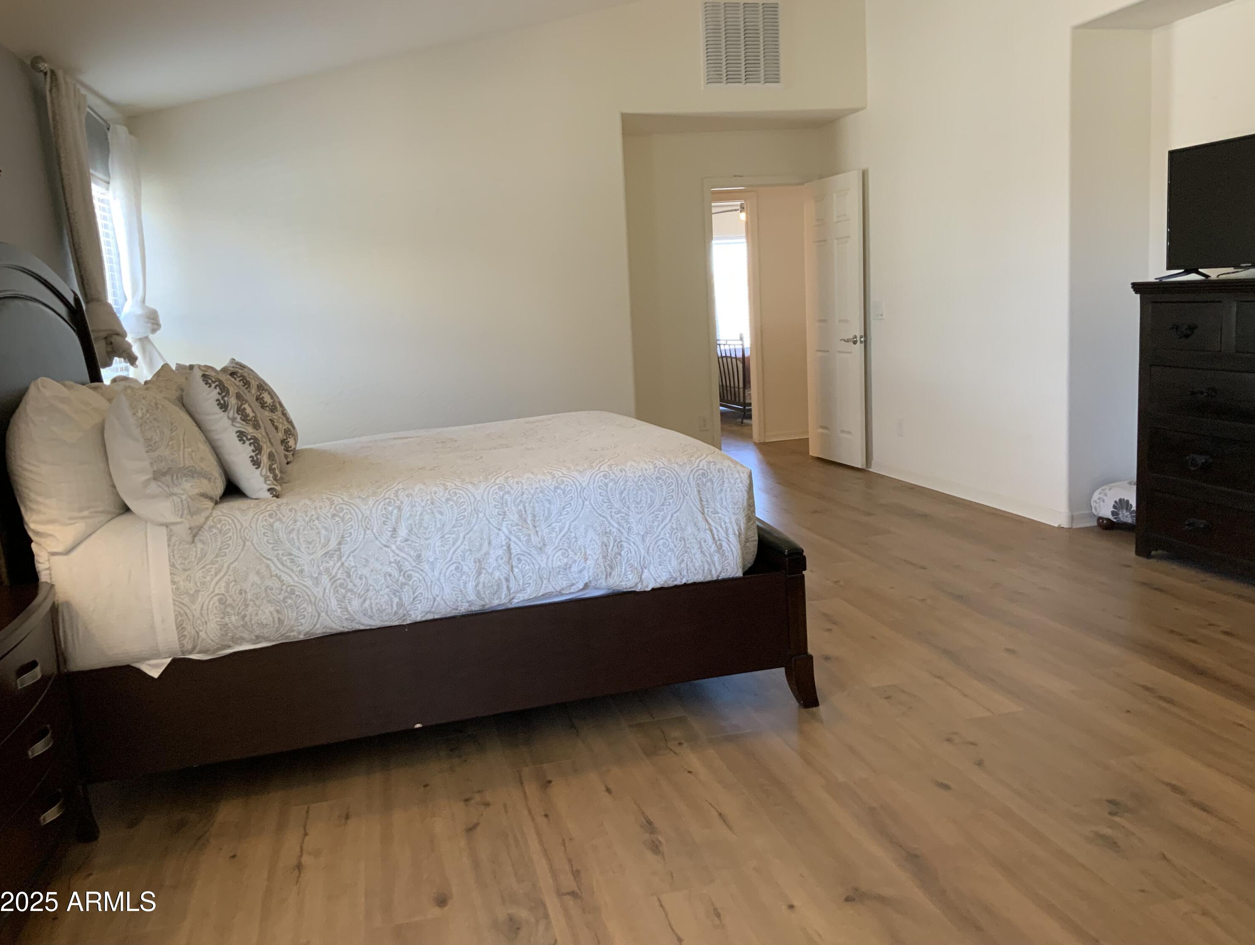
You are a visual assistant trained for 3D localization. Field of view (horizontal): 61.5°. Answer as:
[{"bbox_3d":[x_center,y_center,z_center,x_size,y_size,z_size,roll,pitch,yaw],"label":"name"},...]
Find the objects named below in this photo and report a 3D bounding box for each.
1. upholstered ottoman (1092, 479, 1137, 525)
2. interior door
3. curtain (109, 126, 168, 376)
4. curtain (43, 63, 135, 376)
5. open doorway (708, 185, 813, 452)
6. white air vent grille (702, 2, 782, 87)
[{"bbox_3d":[2.536,0.167,5.106,0.380,0.264,0.460,-6,9,-13],"label":"upholstered ottoman"},{"bbox_3d":[1.495,-1.070,7.569,0.045,2.030,0.745,-7,10,-21],"label":"interior door"},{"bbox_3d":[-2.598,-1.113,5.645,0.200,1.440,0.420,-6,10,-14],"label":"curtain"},{"bbox_3d":[-2.283,-1.026,4.508,0.210,1.290,0.420,-6,10,-14],"label":"curtain"},{"bbox_3d":[0.997,-1.090,7.893,0.790,2.040,0.130,-6,10,-14],"label":"open doorway"},{"bbox_3d":[0.732,-2.705,6.666,0.540,0.545,0.030,-6,10,-14],"label":"white air vent grille"}]

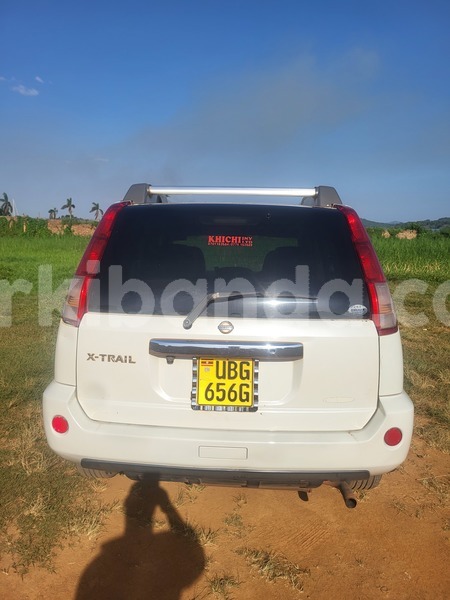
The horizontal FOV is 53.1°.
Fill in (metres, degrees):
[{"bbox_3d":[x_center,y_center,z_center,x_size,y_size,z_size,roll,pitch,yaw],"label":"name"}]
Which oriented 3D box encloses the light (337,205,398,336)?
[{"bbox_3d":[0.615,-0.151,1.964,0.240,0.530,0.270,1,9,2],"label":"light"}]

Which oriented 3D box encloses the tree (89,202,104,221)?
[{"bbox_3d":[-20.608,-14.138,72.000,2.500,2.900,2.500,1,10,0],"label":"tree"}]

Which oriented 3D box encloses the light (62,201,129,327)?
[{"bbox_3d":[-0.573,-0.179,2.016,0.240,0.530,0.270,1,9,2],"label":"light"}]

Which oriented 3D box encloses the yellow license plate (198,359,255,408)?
[{"bbox_3d":[0.002,0.354,1.920,0.245,0.215,0.020,2,2,3],"label":"yellow license plate"}]

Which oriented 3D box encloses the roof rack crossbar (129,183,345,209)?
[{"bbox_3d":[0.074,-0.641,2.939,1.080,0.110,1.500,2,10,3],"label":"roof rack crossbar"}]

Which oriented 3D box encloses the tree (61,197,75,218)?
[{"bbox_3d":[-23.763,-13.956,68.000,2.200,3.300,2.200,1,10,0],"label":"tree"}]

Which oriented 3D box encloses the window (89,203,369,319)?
[{"bbox_3d":[0.021,-0.183,1.977,1.160,0.530,0.110,1,-16,2],"label":"window"}]

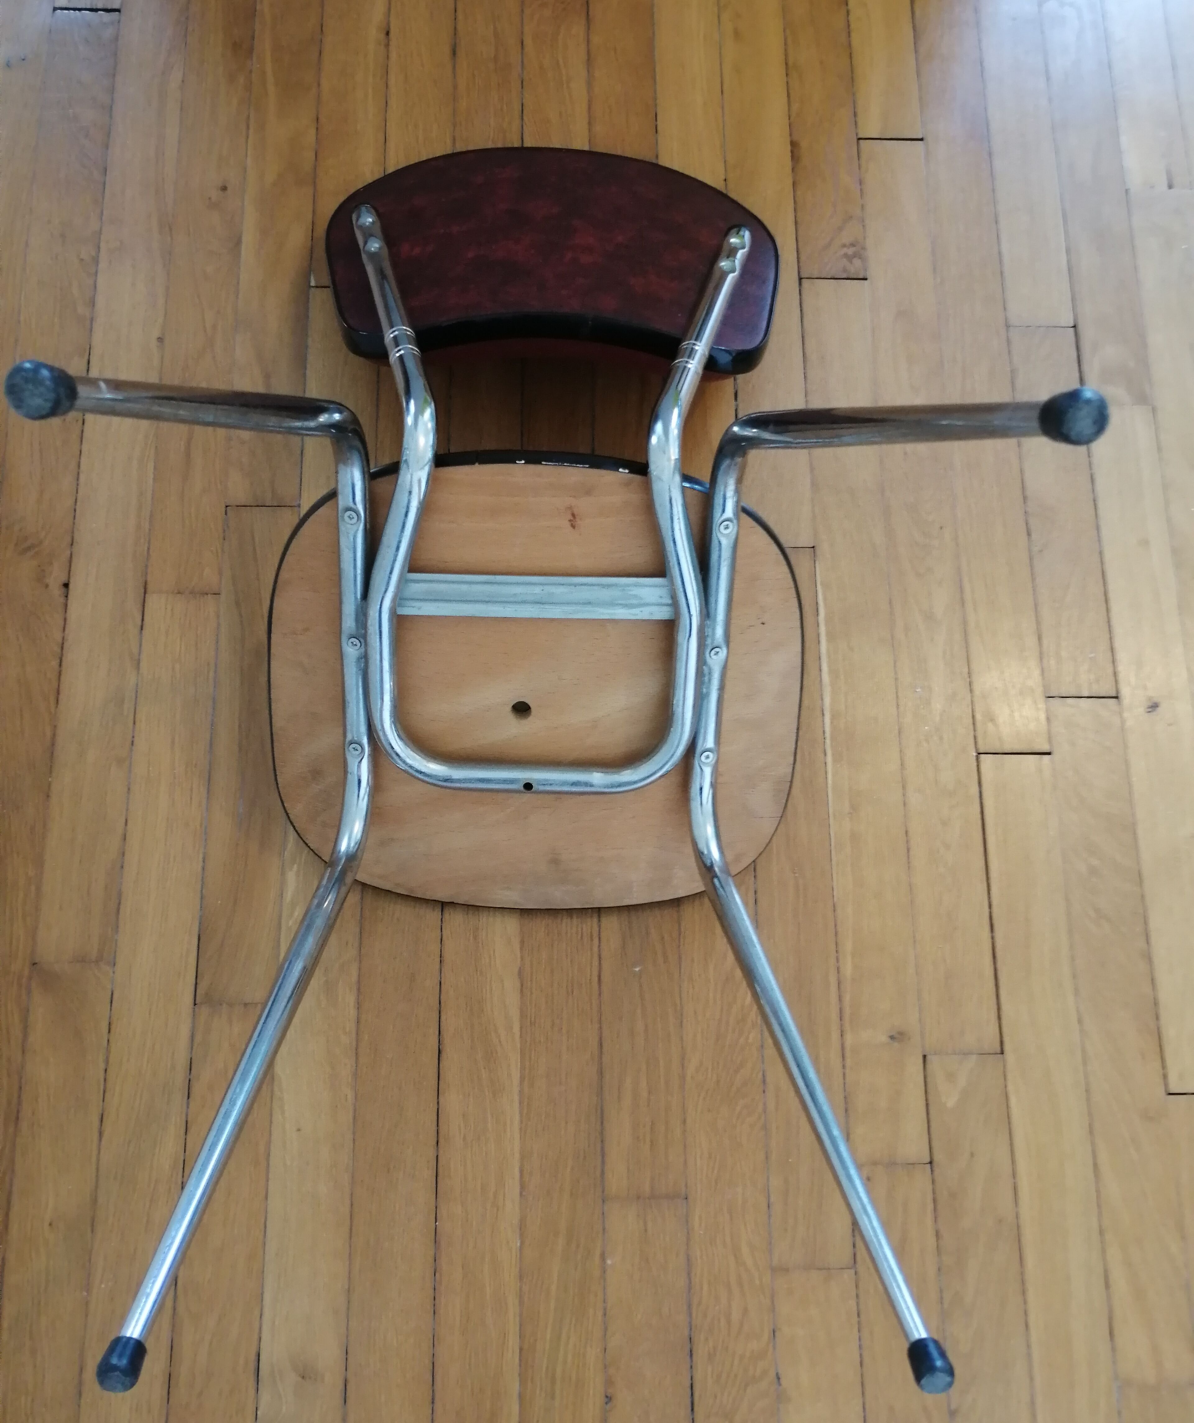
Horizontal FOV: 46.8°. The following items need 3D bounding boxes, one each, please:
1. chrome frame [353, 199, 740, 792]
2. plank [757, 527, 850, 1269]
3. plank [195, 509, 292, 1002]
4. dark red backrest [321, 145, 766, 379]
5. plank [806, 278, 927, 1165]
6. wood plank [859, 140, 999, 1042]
[{"bbox_3d":[-0.039,-0.227,1.042,0.340,0.215,0.550,1,70,-2],"label":"chrome frame"},{"bbox_3d":[0.163,0.145,1.148,0.065,0.020,0.594,0,75,-2],"label":"plank"},{"bbox_3d":[-0.291,0.029,1.164,0.065,0.020,0.427,0,75,-2],"label":"plank"},{"bbox_3d":[-0.039,-0.393,1.206,0.390,0.072,0.232,1,54,-2],"label":"dark red backrest"},{"bbox_3d":[0.225,-0.022,1.195,0.064,0.020,0.785,0,75,-2],"label":"plank"},{"bbox_3d":[0.288,-0.135,1.228,0.065,0.020,0.856,0,75,-2],"label":"wood plank"}]

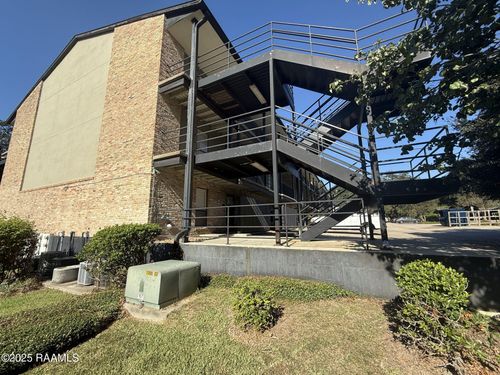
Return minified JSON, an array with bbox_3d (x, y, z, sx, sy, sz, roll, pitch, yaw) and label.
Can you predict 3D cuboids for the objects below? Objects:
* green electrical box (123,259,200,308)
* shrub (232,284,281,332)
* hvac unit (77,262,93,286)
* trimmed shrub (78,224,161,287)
[{"bbox_3d":[-1.681,1.852,4.059,0.885,0.605,1.048,-5,-11,24],"label":"green electrical box"},{"bbox_3d":[0.115,1.723,3.010,0.700,0.540,0.670,-1,-10,2],"label":"shrub"},{"bbox_3d":[-4.283,2.282,5.484,0.530,0.540,0.530,-6,-11,25],"label":"hvac unit"},{"bbox_3d":[-3.187,1.669,4.859,1.550,1.400,1.420,-6,-11,25],"label":"trimmed shrub"}]

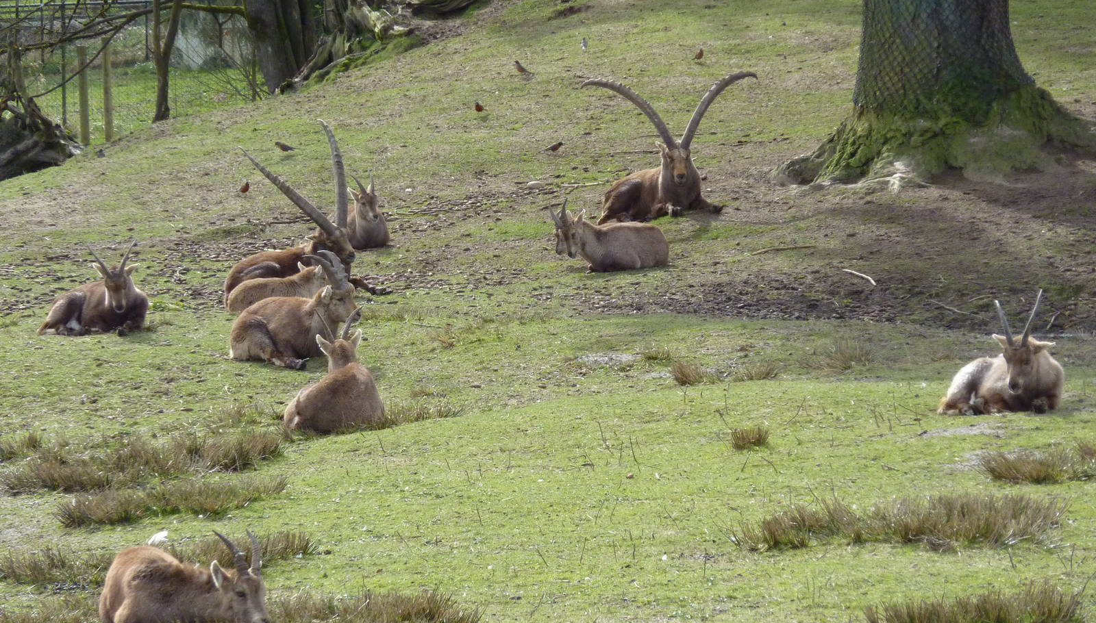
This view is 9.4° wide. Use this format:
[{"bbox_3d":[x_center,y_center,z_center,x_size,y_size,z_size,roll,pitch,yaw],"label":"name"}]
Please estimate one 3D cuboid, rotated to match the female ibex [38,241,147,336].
[{"bbox_3d":[-3.107,-0.155,45.400,0.450,0.620,0.850,-2,3,-43],"label":"female ibex"}]

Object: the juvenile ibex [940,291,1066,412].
[{"bbox_3d":[2.673,0.245,39.200,0.460,0.700,0.860,-2,3,-41],"label":"juvenile ibex"}]

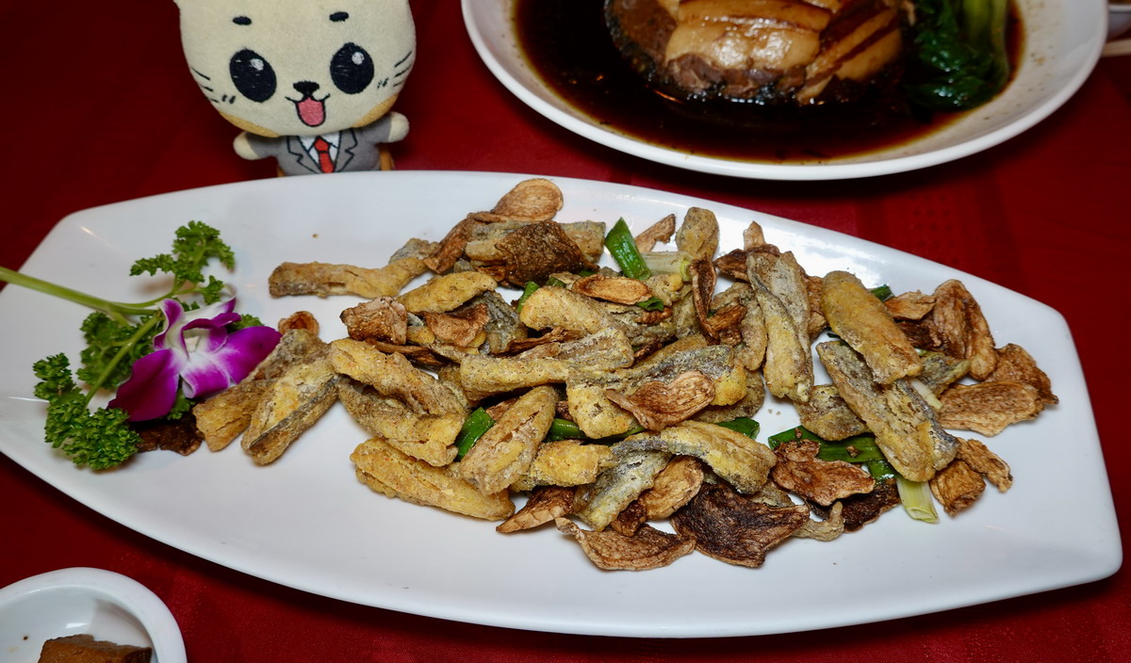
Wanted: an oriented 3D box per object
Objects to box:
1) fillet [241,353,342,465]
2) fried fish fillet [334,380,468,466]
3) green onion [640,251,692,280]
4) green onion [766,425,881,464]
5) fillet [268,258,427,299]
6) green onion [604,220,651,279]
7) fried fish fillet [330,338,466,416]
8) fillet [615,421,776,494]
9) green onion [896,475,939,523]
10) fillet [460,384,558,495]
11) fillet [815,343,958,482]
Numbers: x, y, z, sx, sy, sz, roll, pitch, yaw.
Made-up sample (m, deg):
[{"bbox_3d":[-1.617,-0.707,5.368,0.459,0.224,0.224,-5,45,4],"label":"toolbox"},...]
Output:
[{"bbox_3d":[-0.106,0.029,0.295,0.018,0.012,0.048,23,60,20],"label":"fillet"},{"bbox_3d":[-0.062,0.033,0.278,0.050,0.015,0.018,23,60,21],"label":"fried fish fillet"},{"bbox_3d":[0.041,-0.027,0.312,0.020,0.009,0.009,3,55,7],"label":"green onion"},{"bbox_3d":[0.092,0.040,0.267,0.039,0.007,0.011,6,55,8],"label":"green onion"},{"bbox_3d":[-0.097,-0.023,0.334,0.067,0.011,0.015,-1,55,4],"label":"fillet"},{"bbox_3d":[0.027,-0.034,0.322,0.011,0.011,0.030,-25,56,-12],"label":"green onion"},{"bbox_3d":[-0.065,0.017,0.286,0.058,0.013,0.015,23,60,20],"label":"fried fish fillet"},{"bbox_3d":[0.044,0.043,0.257,0.051,0.016,0.018,7,56,7],"label":"fillet"},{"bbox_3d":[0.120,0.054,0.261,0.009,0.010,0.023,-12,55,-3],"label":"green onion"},{"bbox_3d":[-0.018,0.039,0.267,0.016,0.013,0.041,30,62,23],"label":"fillet"},{"bbox_3d":[0.113,0.026,0.266,0.018,0.013,0.058,-22,56,-10],"label":"fillet"}]

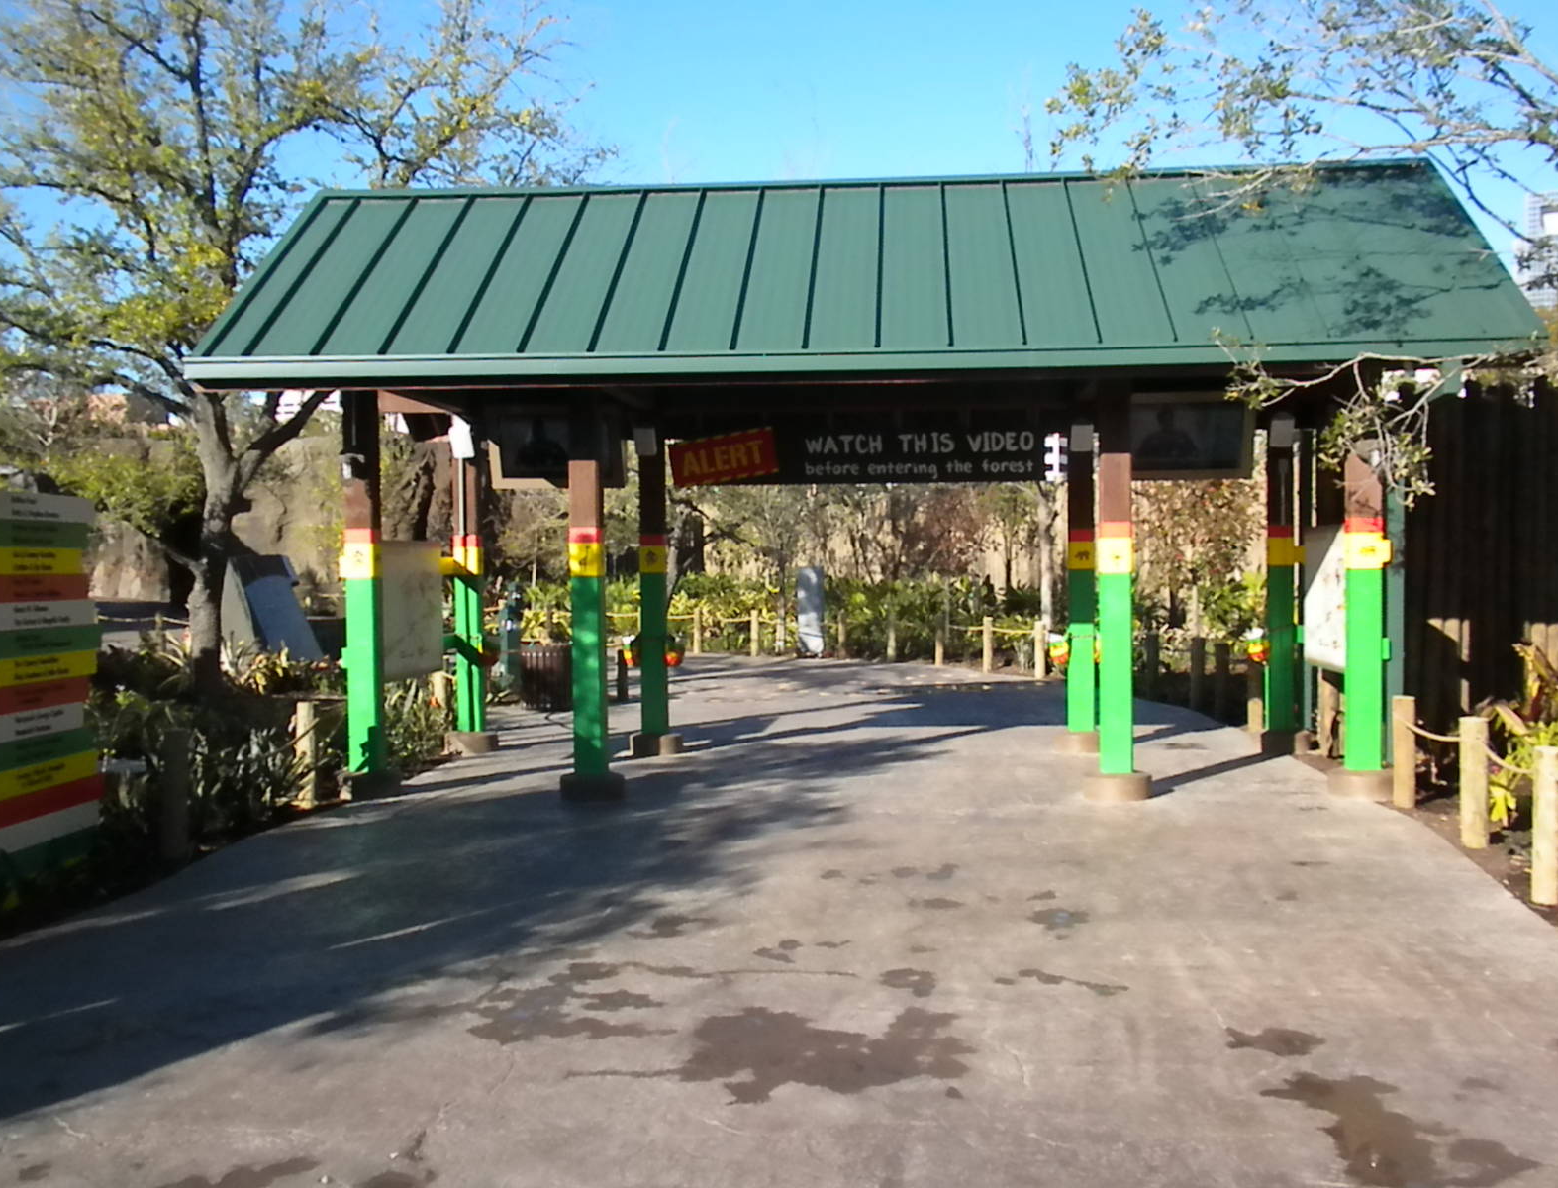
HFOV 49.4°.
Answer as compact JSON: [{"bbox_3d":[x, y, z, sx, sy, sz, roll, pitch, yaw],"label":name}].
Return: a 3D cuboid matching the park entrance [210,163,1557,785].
[{"bbox_3d":[0.594,-0.895,12.682,8.297,4.443,4.707,-1,1,5],"label":"park entrance"}]

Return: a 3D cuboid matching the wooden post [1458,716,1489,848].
[{"bbox_3d":[3.764,1.007,9.173,0.141,0.722,0.141,-1,1,5],"label":"wooden post"}]

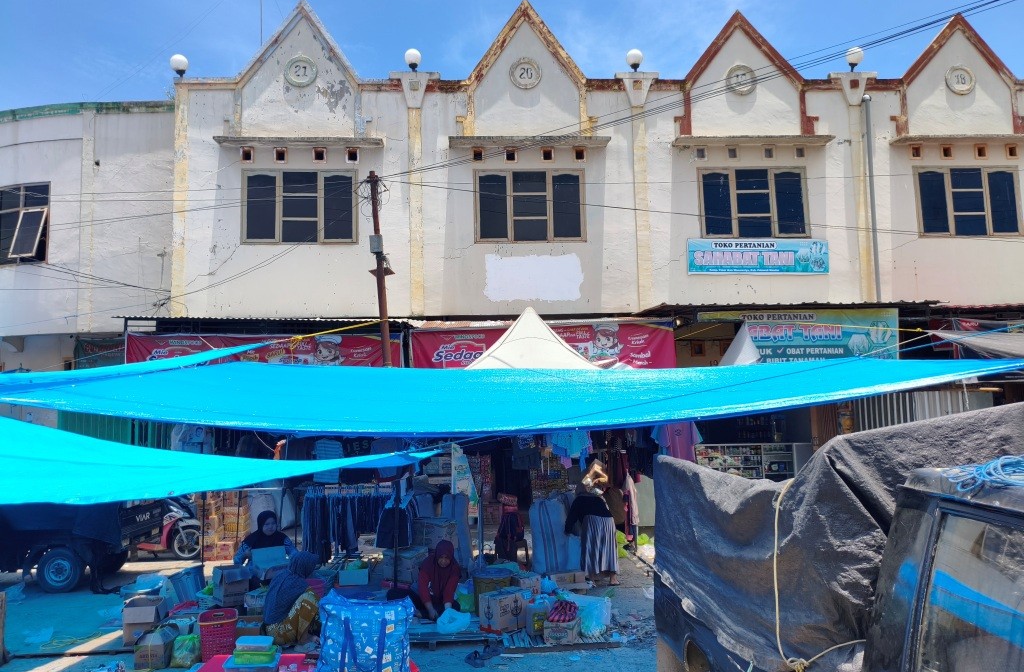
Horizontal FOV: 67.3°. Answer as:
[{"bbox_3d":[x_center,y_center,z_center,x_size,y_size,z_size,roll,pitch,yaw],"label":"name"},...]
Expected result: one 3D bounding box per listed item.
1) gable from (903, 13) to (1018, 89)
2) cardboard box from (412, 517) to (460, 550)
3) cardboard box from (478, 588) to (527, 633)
[{"bbox_3d":[8.253,-5.313,14.300,2.240,1.400,0.200,-1,-5,-3],"label":"gable"},{"bbox_3d":[-1.096,2.819,10.957,0.490,0.380,0.400,1,-5,-29],"label":"cardboard box"},{"bbox_3d":[-0.083,2.708,7.585,0.345,0.320,0.330,3,-7,-41],"label":"cardboard box"}]

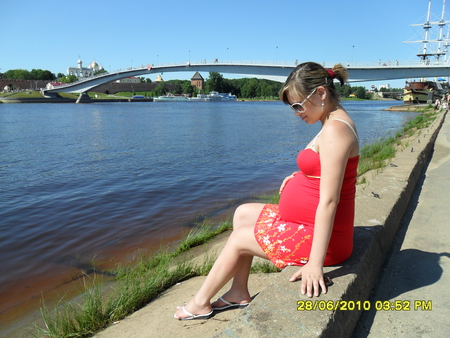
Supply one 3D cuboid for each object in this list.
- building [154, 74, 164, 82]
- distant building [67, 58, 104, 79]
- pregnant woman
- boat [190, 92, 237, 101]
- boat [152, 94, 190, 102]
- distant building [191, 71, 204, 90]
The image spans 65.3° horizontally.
[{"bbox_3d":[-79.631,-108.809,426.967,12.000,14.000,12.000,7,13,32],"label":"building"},{"bbox_3d":[-134.181,-95.706,337.809,24.000,24.000,31.000,7,13,32],"label":"distant building"},{"bbox_3d":[0.172,0.178,1.611,0.800,1.240,0.500,4,12,18],"label":"pregnant woman"},{"bbox_3d":[-11.227,-70.293,342.874,8.500,8.000,55.000,7,13,32],"label":"boat"},{"bbox_3d":[-46.599,-61.406,305.898,7.000,7.000,42.000,7,13,32],"label":"boat"},{"bbox_3d":[-29.285,-93.181,374.000,11.000,22.000,11.000,7,13,32],"label":"distant building"}]

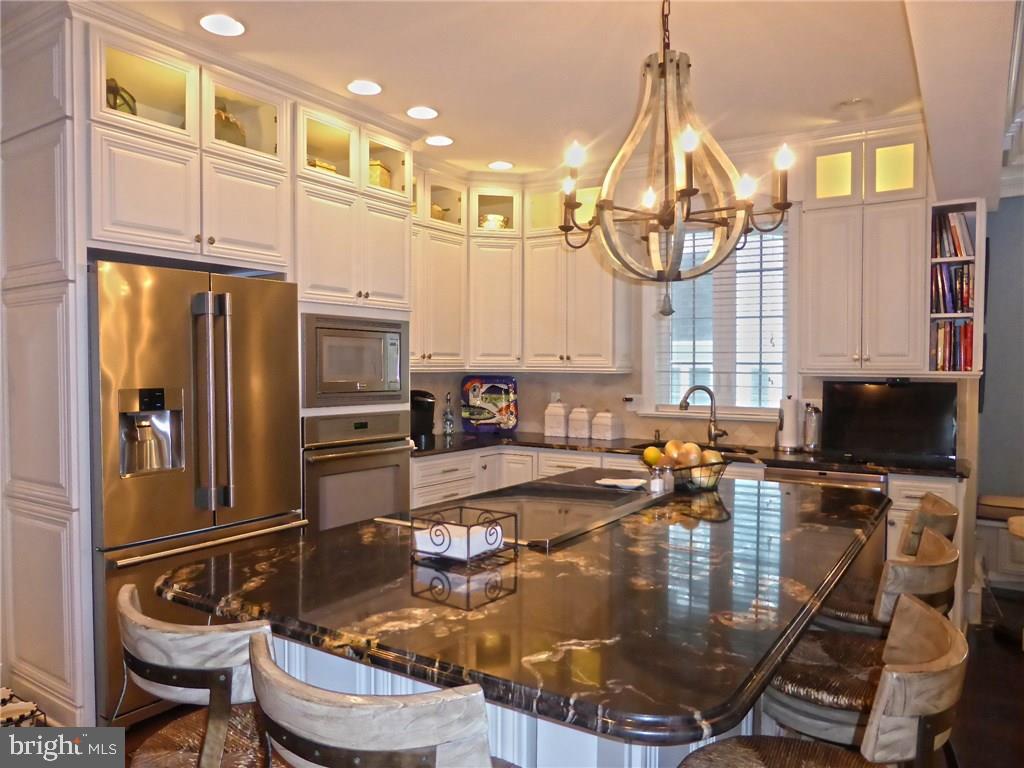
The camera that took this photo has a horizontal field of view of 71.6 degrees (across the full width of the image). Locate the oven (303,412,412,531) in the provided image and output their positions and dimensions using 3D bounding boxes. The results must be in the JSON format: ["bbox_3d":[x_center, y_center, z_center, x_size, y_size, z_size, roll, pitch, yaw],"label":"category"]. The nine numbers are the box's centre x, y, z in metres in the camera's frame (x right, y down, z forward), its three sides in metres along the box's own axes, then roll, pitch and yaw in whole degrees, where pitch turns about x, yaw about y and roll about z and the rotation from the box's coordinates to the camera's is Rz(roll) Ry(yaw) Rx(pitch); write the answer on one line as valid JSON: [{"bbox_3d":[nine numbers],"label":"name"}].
[{"bbox_3d":[-1.019,0.512,3.903,0.600,0.720,0.765,2,2,34],"label":"oven"}]

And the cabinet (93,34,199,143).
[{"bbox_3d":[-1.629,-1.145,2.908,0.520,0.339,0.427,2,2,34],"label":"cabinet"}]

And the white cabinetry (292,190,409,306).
[{"bbox_3d":[-1.053,-0.708,3.920,0.590,0.588,0.810,1,2,34],"label":"white cabinetry"}]

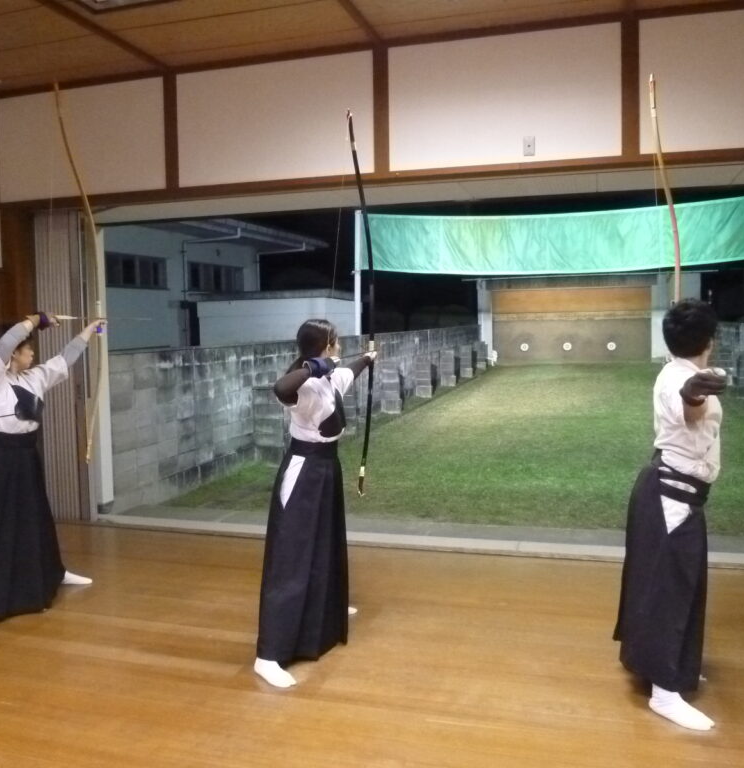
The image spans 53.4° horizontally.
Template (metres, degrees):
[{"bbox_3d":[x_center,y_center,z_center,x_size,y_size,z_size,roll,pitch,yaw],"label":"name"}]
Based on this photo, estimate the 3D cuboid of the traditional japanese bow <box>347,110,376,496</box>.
[{"bbox_3d":[-0.038,-0.379,3.818,0.060,1.909,0.392,1,5,17],"label":"traditional japanese bow"}]

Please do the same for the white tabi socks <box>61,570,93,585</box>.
[{"bbox_3d":[-1.747,1.117,4.329,0.231,0.100,0.090,-2,5,-8],"label":"white tabi socks"}]

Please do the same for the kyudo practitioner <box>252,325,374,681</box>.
[{"bbox_3d":[-0.240,0.450,3.543,0.382,1.518,1.196,1,5,17],"label":"kyudo practitioner"}]

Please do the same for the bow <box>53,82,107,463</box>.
[{"bbox_3d":[-1.633,-0.592,4.180,0.080,2.080,0.302,1,5,17],"label":"bow"}]

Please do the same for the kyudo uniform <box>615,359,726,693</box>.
[{"bbox_3d":[1.212,0.528,3.017,0.452,1.266,0.874,1,5,17],"label":"kyudo uniform"}]

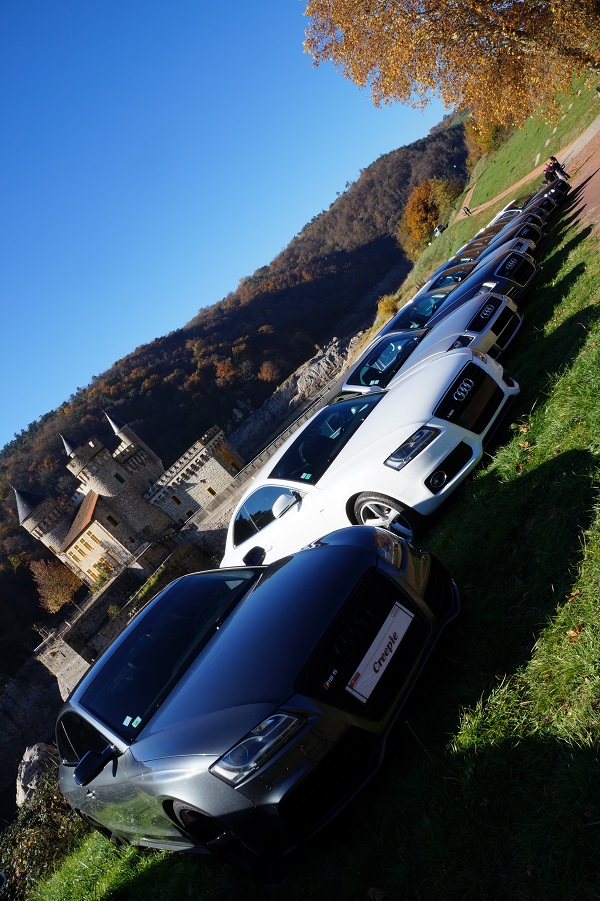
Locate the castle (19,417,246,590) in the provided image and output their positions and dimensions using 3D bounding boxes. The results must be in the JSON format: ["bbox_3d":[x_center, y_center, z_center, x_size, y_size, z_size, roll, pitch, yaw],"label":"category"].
[{"bbox_3d":[-24.156,3.966,91.667,29.000,19.700,15.000,-41,6,29],"label":"castle"}]

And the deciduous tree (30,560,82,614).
[{"bbox_3d":[-31.949,18.031,89.000,6.700,9.500,6.700,-43,5,0],"label":"deciduous tree"}]

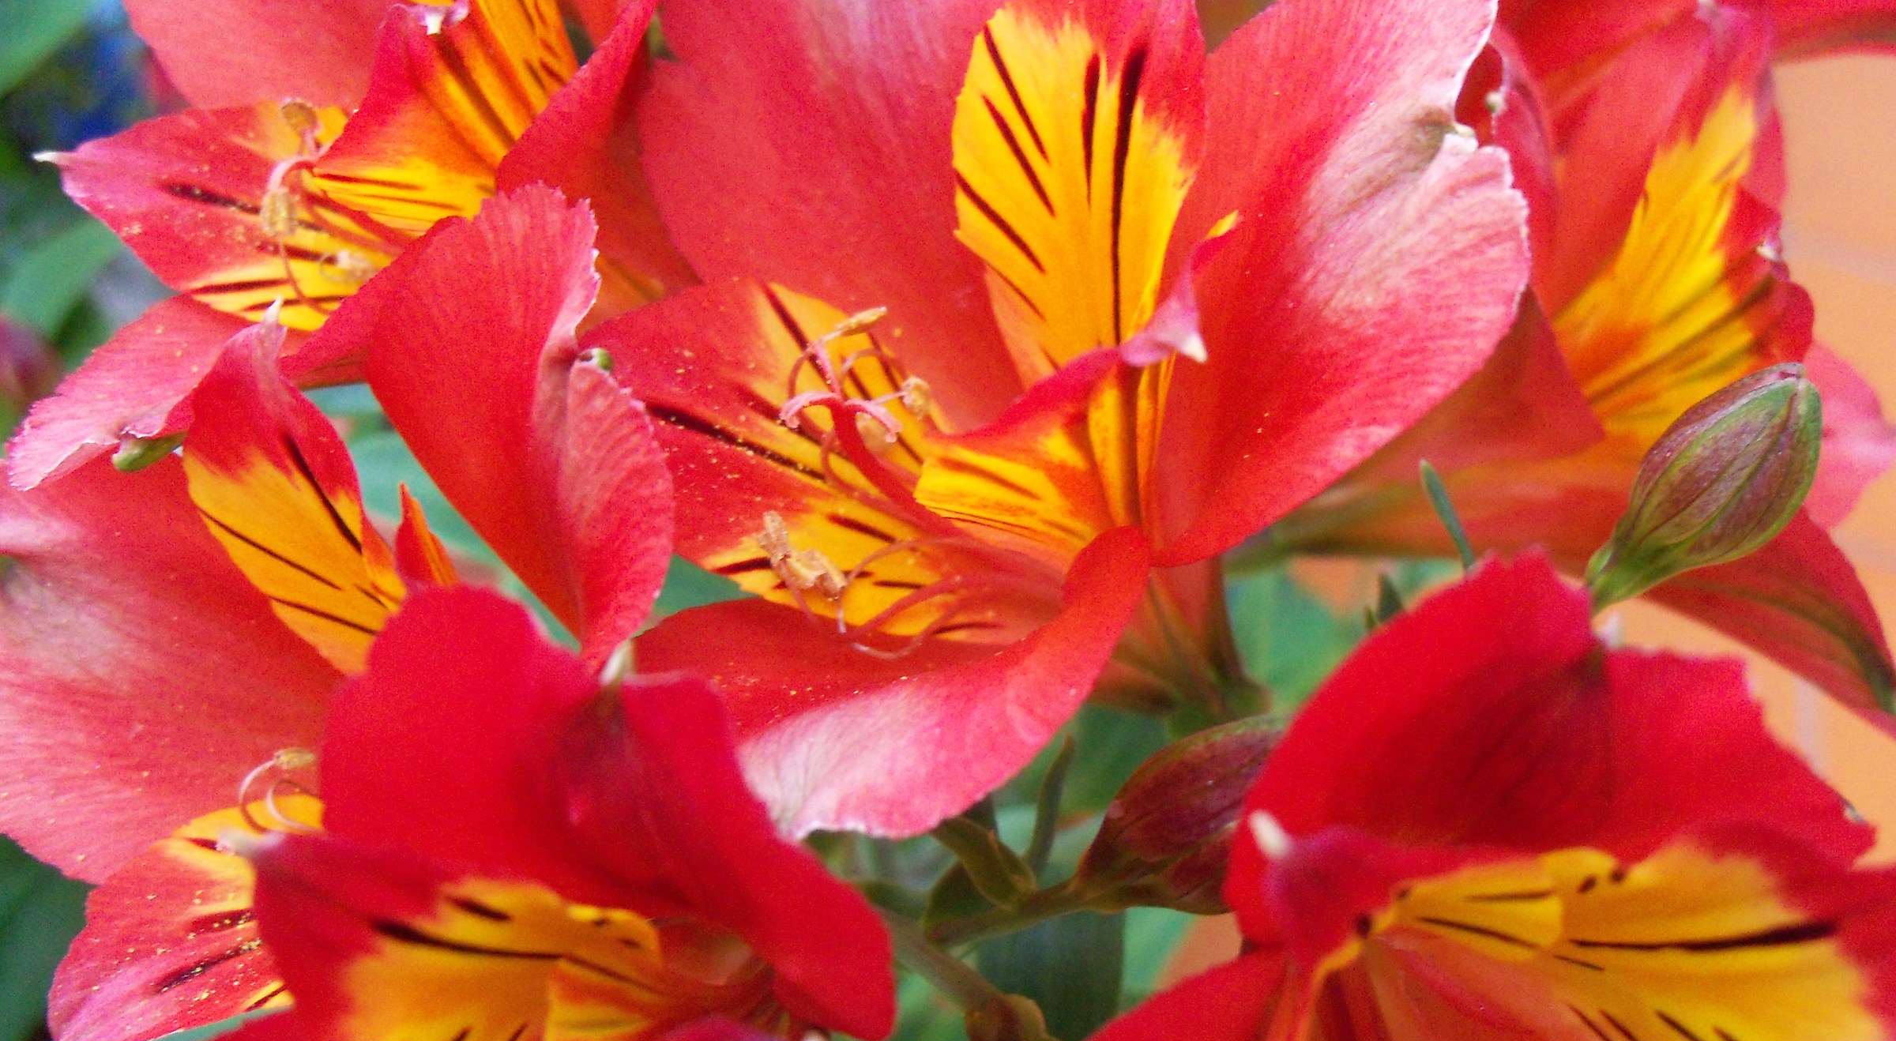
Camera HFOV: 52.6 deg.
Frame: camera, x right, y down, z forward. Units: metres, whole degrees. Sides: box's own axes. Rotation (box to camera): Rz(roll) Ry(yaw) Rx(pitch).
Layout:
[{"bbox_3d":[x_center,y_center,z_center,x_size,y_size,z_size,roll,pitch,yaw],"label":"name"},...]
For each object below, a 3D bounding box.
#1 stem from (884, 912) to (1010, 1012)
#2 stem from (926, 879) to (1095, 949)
[{"bbox_3d":[0.000,0.040,0.173,0.013,0.003,0.003,40,0,6],"label":"stem"},{"bbox_3d":[0.006,0.036,0.173,0.015,0.003,0.003,-16,0,6],"label":"stem"}]

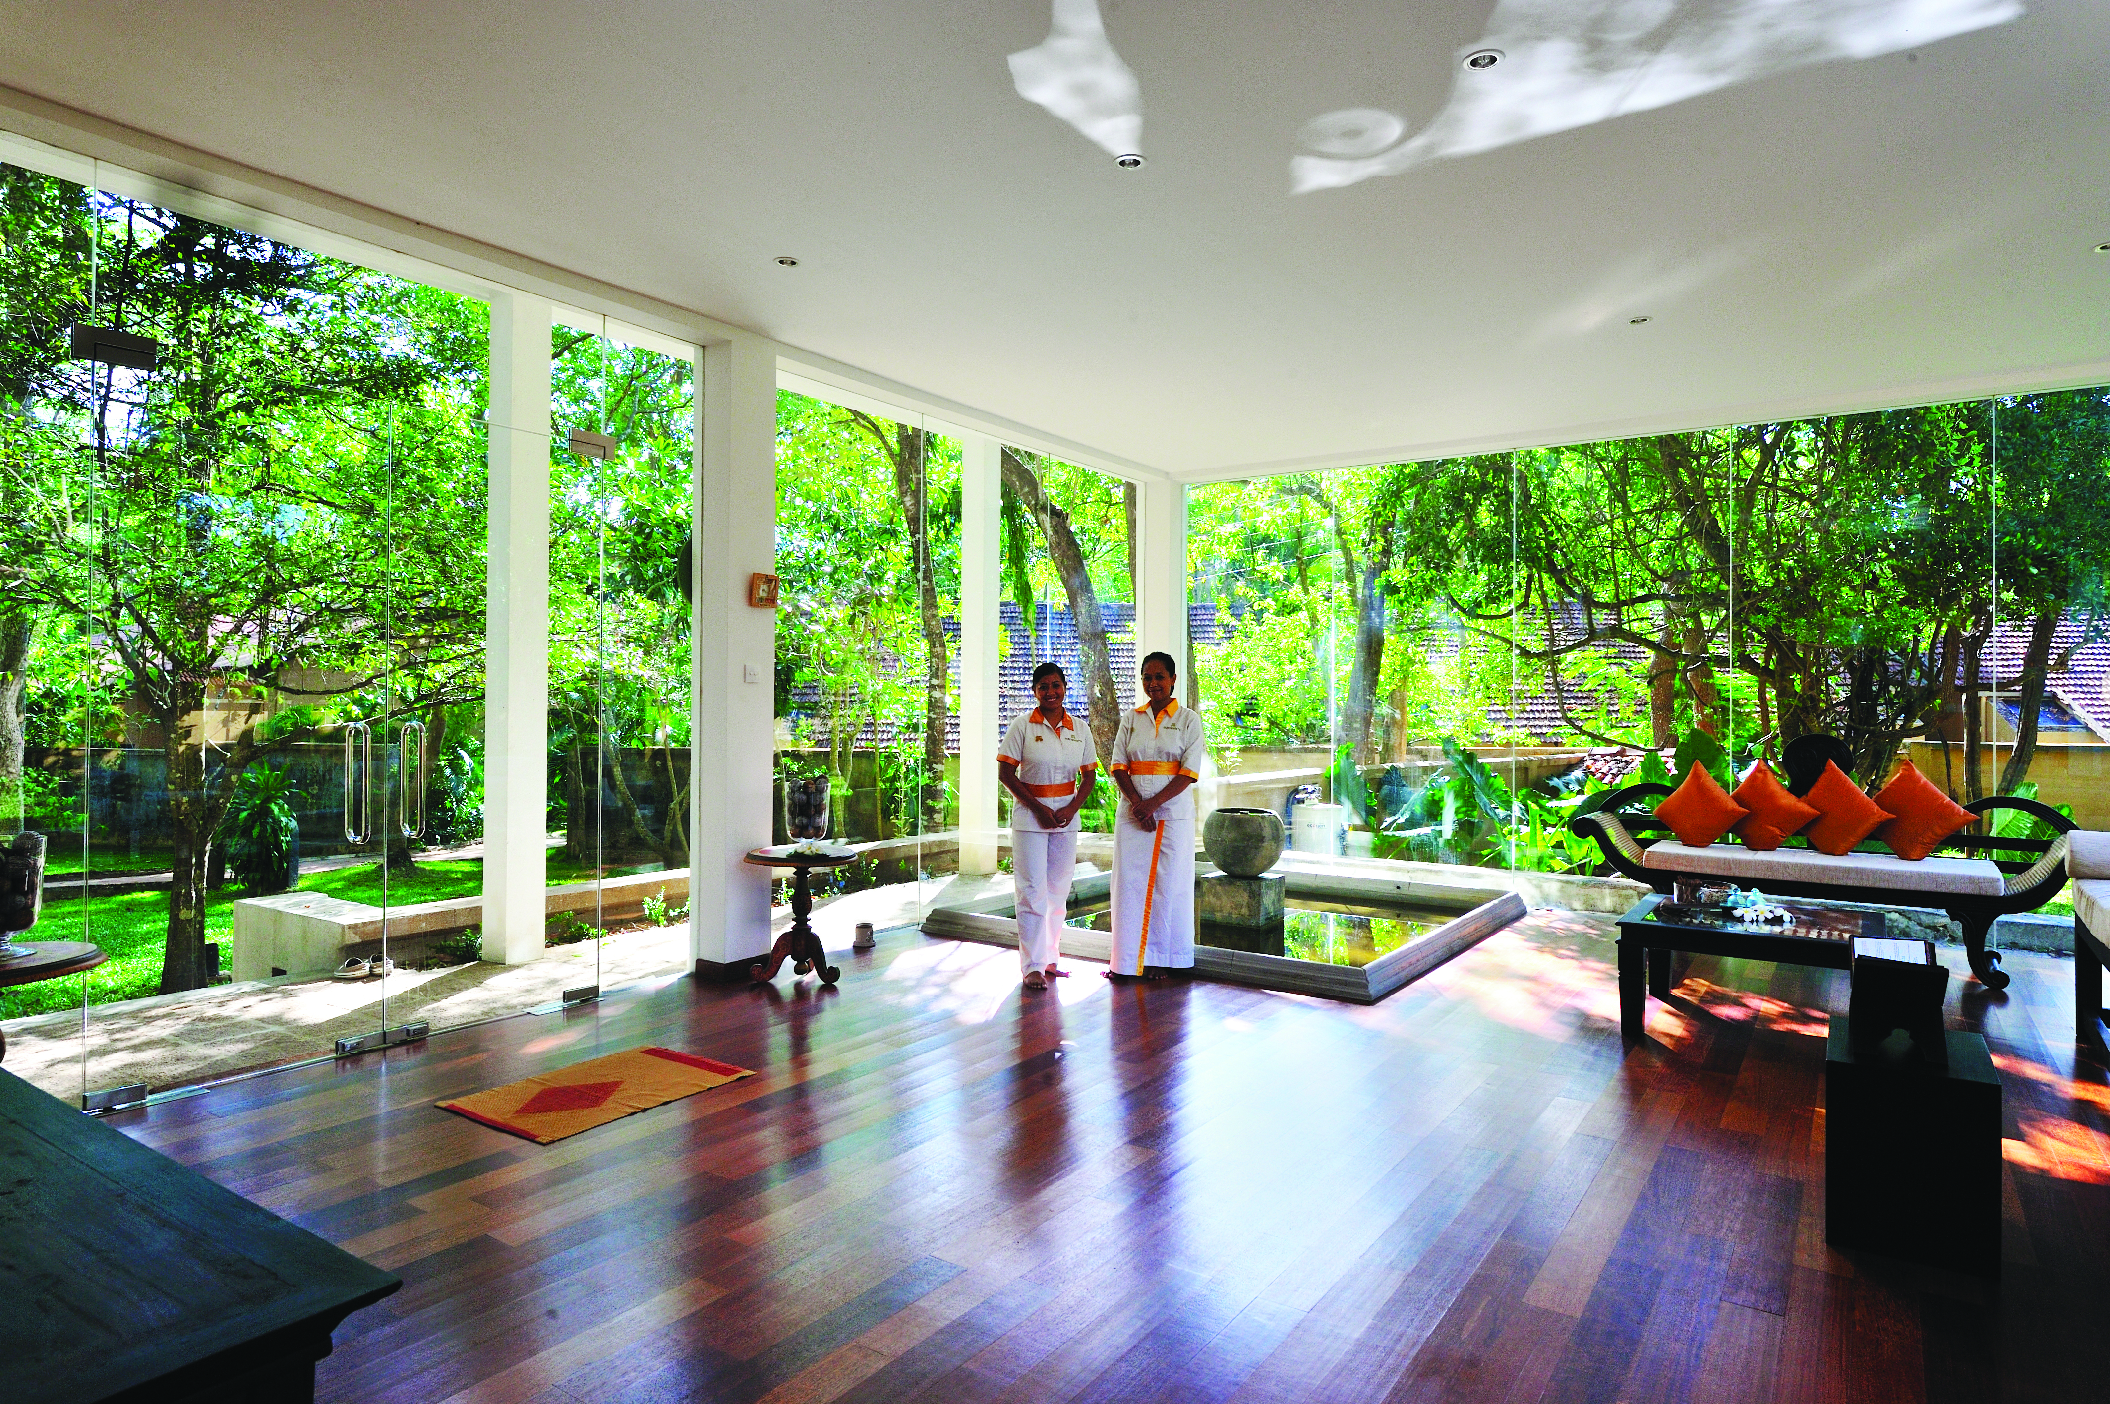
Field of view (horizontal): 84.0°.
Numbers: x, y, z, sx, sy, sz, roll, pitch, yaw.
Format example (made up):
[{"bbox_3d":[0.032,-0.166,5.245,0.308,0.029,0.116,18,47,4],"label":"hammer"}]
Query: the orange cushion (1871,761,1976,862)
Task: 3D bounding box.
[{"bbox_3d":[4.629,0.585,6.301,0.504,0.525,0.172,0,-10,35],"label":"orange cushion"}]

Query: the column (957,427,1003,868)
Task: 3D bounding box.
[{"bbox_3d":[-0.596,-0.380,9.286,0.207,3.481,0.207,0,0,35],"label":"column"}]

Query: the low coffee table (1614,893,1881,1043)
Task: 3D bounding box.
[{"bbox_3d":[2.945,1.154,4.933,0.908,0.464,0.938,0,0,35],"label":"low coffee table"}]

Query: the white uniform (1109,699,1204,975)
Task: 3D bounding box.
[{"bbox_3d":[0.508,0.659,5.825,0.456,1.358,0.300,0,0,5],"label":"white uniform"}]

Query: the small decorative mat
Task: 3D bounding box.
[{"bbox_3d":[-1.580,1.345,4.082,0.615,0.012,0.832,0,0,35],"label":"small decorative mat"}]

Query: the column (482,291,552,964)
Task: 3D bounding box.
[{"bbox_3d":[-2.882,-0.373,6.279,0.233,3.502,0.222,0,0,35],"label":"column"}]

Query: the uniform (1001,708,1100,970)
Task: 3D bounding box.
[{"bbox_3d":[-0.032,0.681,5.723,0.471,1.306,0.280,0,0,-11],"label":"uniform"}]

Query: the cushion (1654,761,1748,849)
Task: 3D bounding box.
[{"bbox_3d":[3.796,0.598,6.872,0.501,0.496,0.160,0,-12,42],"label":"cushion"}]

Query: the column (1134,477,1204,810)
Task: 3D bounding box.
[{"bbox_3d":[0.858,-0.182,9.389,0.303,3.127,0.283,0,0,35],"label":"column"}]

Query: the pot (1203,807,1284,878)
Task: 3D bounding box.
[{"bbox_3d":[1.169,0.879,7.283,0.502,0.409,0.502,0,0,0],"label":"pot"}]

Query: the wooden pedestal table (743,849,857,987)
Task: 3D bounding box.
[{"bbox_3d":[-1.238,1.048,5.690,0.556,0.617,0.556,0,0,0],"label":"wooden pedestal table"}]

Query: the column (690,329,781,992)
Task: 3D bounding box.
[{"bbox_3d":[-1.612,-0.202,5.866,0.278,3.113,0.292,0,0,35],"label":"column"}]

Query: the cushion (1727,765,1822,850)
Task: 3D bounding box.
[{"bbox_3d":[4.074,0.590,6.676,0.501,0.496,0.160,0,-12,42],"label":"cushion"}]

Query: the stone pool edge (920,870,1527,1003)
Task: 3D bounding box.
[{"bbox_3d":[1.136,1.297,7.267,2.764,0.156,2.805,0,0,35],"label":"stone pool edge"}]

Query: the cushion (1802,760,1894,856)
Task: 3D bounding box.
[{"bbox_3d":[4.352,0.585,6.480,0.501,0.496,0.160,0,-12,42],"label":"cushion"}]

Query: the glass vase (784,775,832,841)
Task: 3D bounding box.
[{"bbox_3d":[-1.217,0.548,5.771,0.230,0.368,0.230,0,0,0],"label":"glass vase"}]

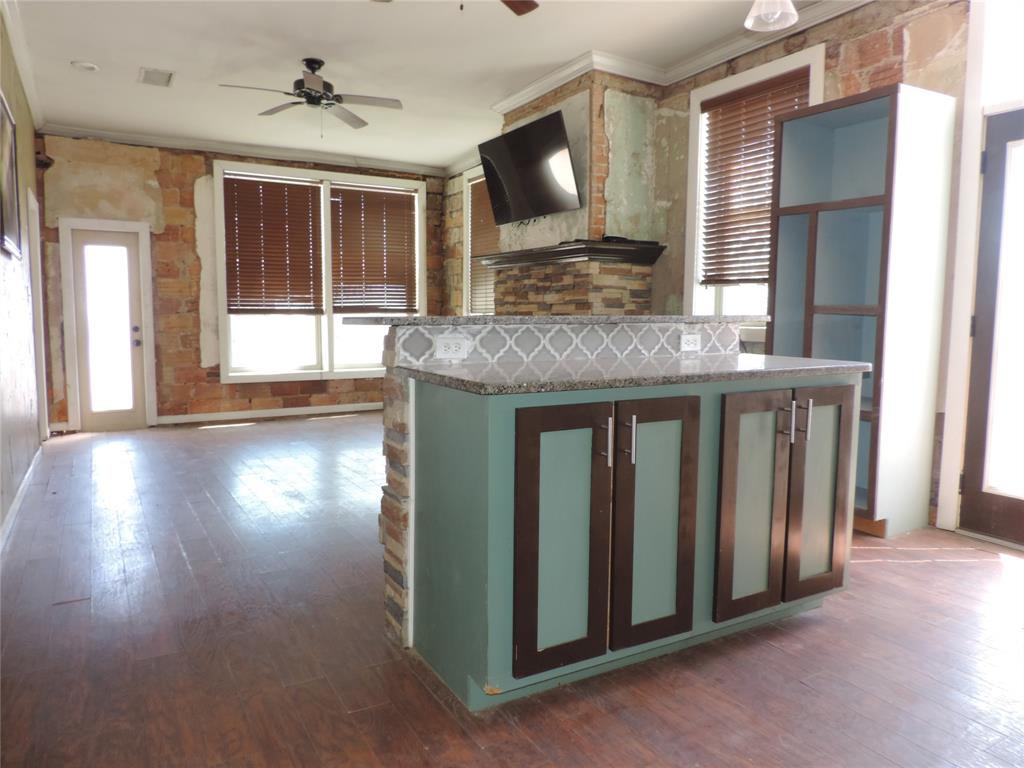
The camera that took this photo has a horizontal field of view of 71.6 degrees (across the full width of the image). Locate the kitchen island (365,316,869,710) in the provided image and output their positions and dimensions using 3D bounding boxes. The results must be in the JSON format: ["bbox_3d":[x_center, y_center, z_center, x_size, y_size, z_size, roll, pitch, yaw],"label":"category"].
[{"bbox_3d":[0.395,0.306,2.627,1.708,1.103,0.969,-3,7,-29],"label":"kitchen island"}]

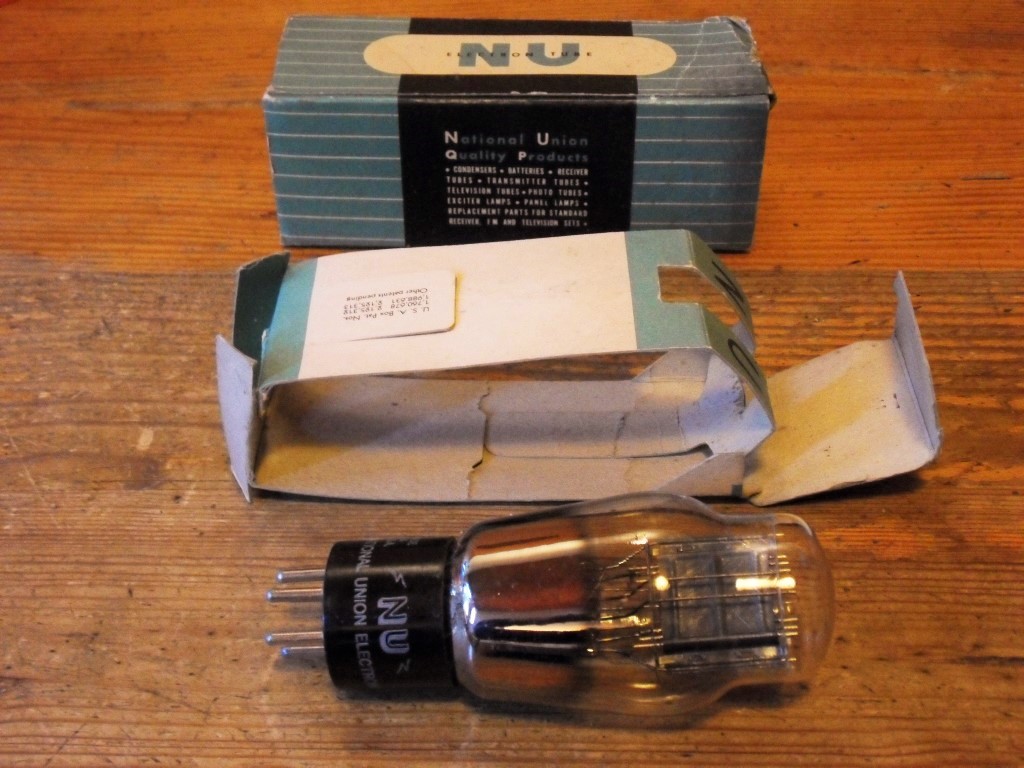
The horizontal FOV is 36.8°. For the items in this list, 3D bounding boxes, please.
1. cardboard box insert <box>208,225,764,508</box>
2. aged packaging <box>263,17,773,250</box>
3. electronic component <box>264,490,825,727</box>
[{"bbox_3d":[-0.004,-0.006,0.423,0.150,0.053,0.058,1,39,1],"label":"cardboard box insert"},{"bbox_3d":[0.002,-0.085,0.517,0.157,0.056,0.056,1,39,1],"label":"aged packaging"},{"bbox_3d":[0.009,0.052,0.357,0.130,0.050,0.050,-3,39,7],"label":"electronic component"}]

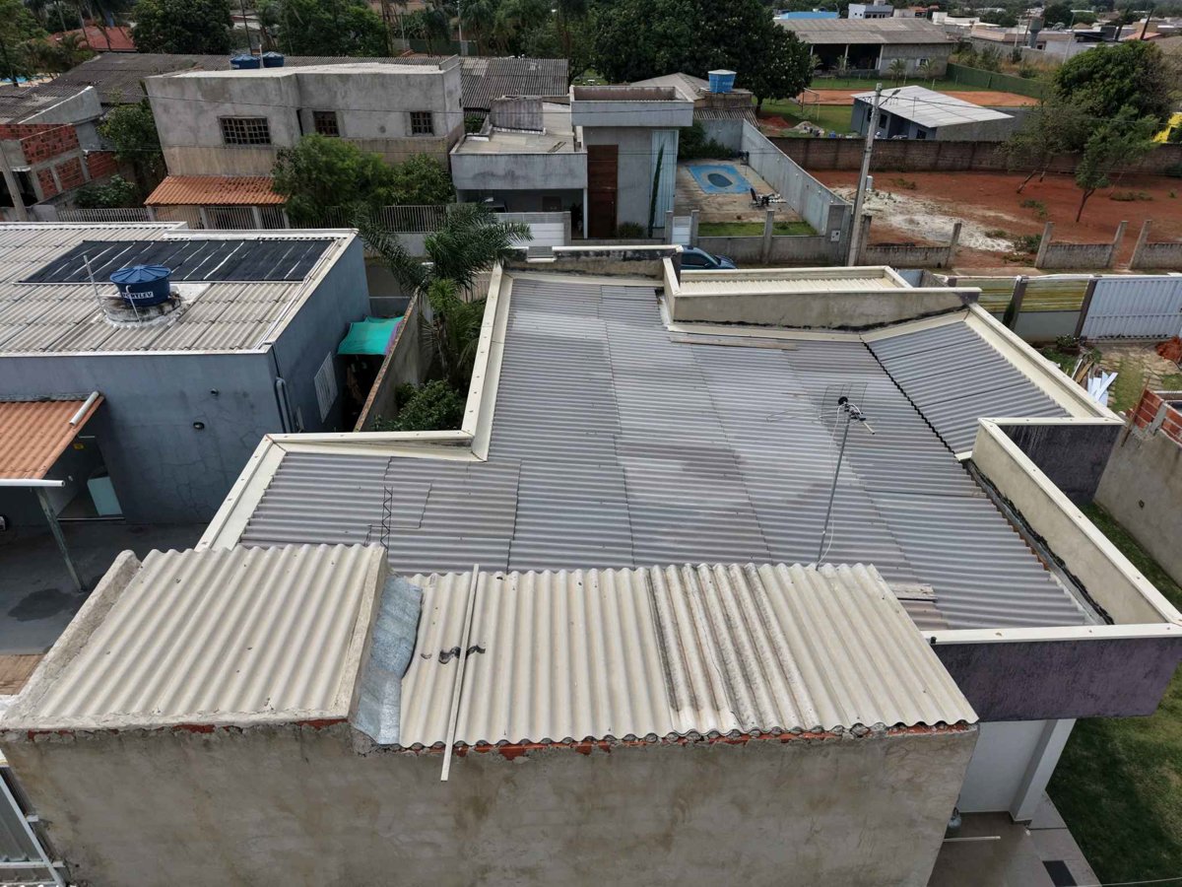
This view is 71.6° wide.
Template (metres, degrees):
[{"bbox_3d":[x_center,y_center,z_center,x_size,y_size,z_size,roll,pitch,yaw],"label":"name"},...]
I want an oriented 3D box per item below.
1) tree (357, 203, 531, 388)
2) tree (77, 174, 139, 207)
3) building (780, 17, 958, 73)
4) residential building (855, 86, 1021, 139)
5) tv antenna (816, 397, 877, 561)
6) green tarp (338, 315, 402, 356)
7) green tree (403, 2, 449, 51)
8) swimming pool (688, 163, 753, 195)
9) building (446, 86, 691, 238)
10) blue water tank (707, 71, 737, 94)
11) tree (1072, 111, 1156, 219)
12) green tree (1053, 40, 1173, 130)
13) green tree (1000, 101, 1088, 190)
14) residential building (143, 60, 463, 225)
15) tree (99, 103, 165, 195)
[{"bbox_3d":[-3.888,-3.834,22.500,4.400,5.100,4.200,-1,30,-2],"label":"tree"},{"bbox_3d":[-22.520,-10.976,38.833,2.900,3.200,2.600,-1,30,-2],"label":"tree"},{"bbox_3d":[30.038,-46.182,94.922,18.600,5.300,14.100,-1,30,-2],"label":"building"},{"bbox_3d":[21.766,-21.080,54.257,5.200,2.950,13.500,-1,30,-2],"label":"residential building"},{"bbox_3d":[2.592,0.552,8.571,0.460,2.230,0.700,-4,31,-8],"label":"tv antenna"},{"bbox_3d":[-6.596,-3.248,24.692,1.500,0.370,2.750,-1,30,-2],"label":"green tarp"},{"bbox_3d":[-21.909,-53.402,107.858,6.000,7.100,5.600,-1,30,-2],"label":"green tree"},{"bbox_3d":[7.522,-14.725,47.332,2.700,1.200,7.300,-1,30,-2],"label":"swimming pool"},{"bbox_3d":[-1.086,-14.305,39.696,9.930,5.840,12.200,-1,30,-2],"label":"building"},{"bbox_3d":[8.641,-23.957,54.277,1.880,1.360,1.900,-1,30,-2],"label":"blue water tank"},{"bbox_3d":[27.608,-14.650,43.192,4.000,5.800,3.800,-1,30,-2],"label":"tree"},{"bbox_3d":[37.336,-25.480,58.735,7.200,6.100,7.200,-1,30,-2],"label":"green tree"},{"bbox_3d":[27.334,-18.201,49.688,4.800,5.400,4.500,-1,30,-2],"label":"green tree"},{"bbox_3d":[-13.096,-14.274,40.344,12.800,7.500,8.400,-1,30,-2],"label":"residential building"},{"bbox_3d":[-22.297,-14.153,41.611,4.100,5.900,4.000,-1,30,-2],"label":"tree"}]

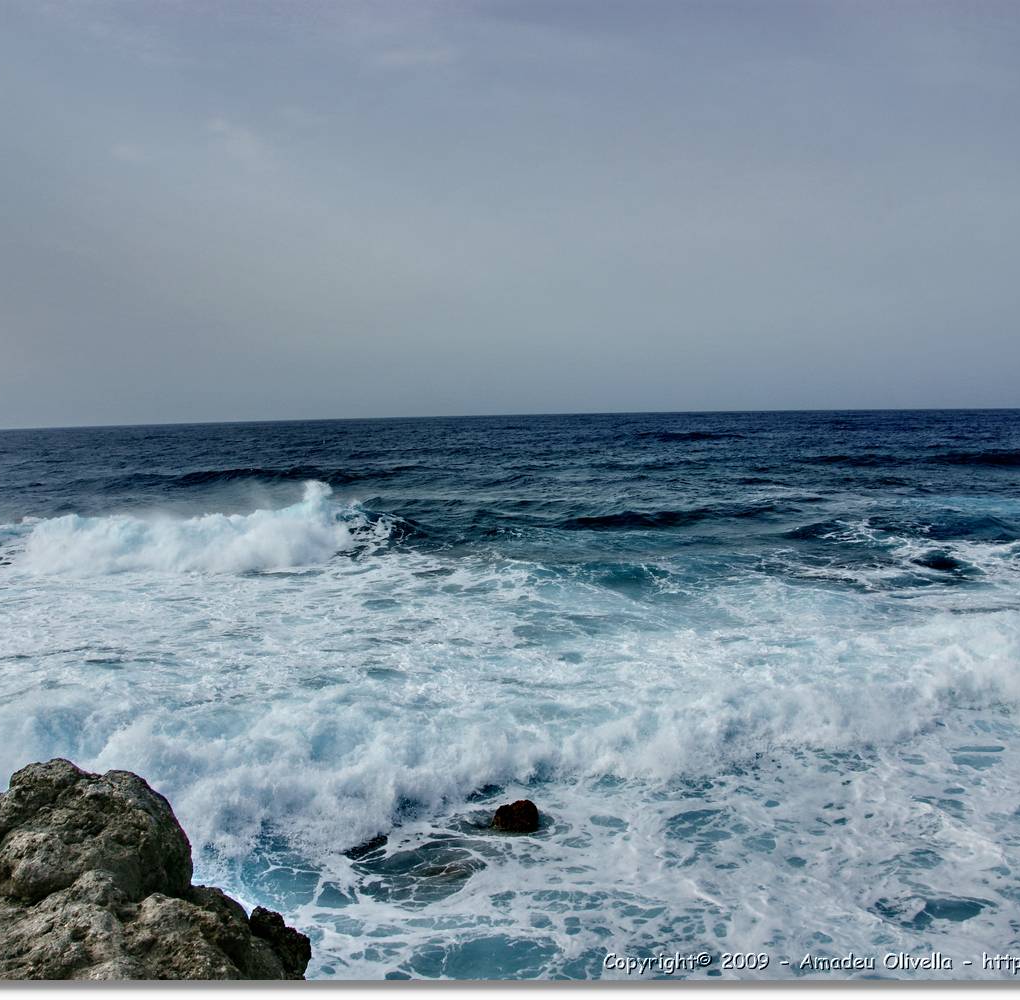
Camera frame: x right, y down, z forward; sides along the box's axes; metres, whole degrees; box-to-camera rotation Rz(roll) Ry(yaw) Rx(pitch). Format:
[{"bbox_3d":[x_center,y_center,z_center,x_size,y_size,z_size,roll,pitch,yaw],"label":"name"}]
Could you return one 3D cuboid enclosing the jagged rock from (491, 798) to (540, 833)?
[{"bbox_3d":[0.078,4.237,15.000,0.640,0.440,0.550,-1,4,0],"label":"jagged rock"}]

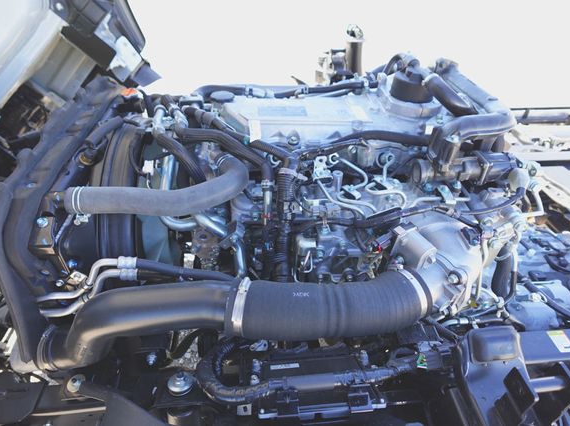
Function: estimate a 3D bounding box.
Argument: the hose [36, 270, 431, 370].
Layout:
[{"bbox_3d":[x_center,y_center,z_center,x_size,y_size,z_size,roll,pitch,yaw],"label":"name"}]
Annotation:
[{"bbox_3d":[-0.070,0.159,0.540,0.580,0.145,0.115,-2,38,-2],"label":"hose"}]

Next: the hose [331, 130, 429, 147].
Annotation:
[{"bbox_3d":[0.178,-0.141,0.670,0.180,0.025,0.030,-2,38,-2],"label":"hose"}]

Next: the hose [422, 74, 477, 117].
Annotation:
[{"bbox_3d":[0.315,-0.229,0.690,0.100,0.065,0.065,-2,38,-2],"label":"hose"}]

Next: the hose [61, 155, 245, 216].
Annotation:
[{"bbox_3d":[-0.220,-0.056,0.670,0.340,0.080,0.130,-2,38,-2],"label":"hose"}]

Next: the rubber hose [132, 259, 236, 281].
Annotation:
[{"bbox_3d":[-0.166,0.095,0.600,0.160,0.025,0.030,-2,38,-2],"label":"rubber hose"}]

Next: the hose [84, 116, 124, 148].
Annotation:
[{"bbox_3d":[-0.349,-0.158,0.690,0.050,0.040,0.100,-2,38,-2],"label":"hose"}]

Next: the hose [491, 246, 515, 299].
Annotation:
[{"bbox_3d":[0.402,0.112,0.660,0.036,0.120,0.036,-2,38,-2],"label":"hose"}]

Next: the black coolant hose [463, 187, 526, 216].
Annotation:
[{"bbox_3d":[0.345,-0.020,0.590,0.095,0.032,0.045,-2,38,-2],"label":"black coolant hose"}]

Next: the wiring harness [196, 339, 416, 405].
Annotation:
[{"bbox_3d":[0.030,0.256,0.580,0.355,0.060,0.090,-2,38,-2],"label":"wiring harness"}]

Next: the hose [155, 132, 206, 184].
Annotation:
[{"bbox_3d":[-0.200,-0.106,0.690,0.095,0.080,0.070,-2,38,-2],"label":"hose"}]

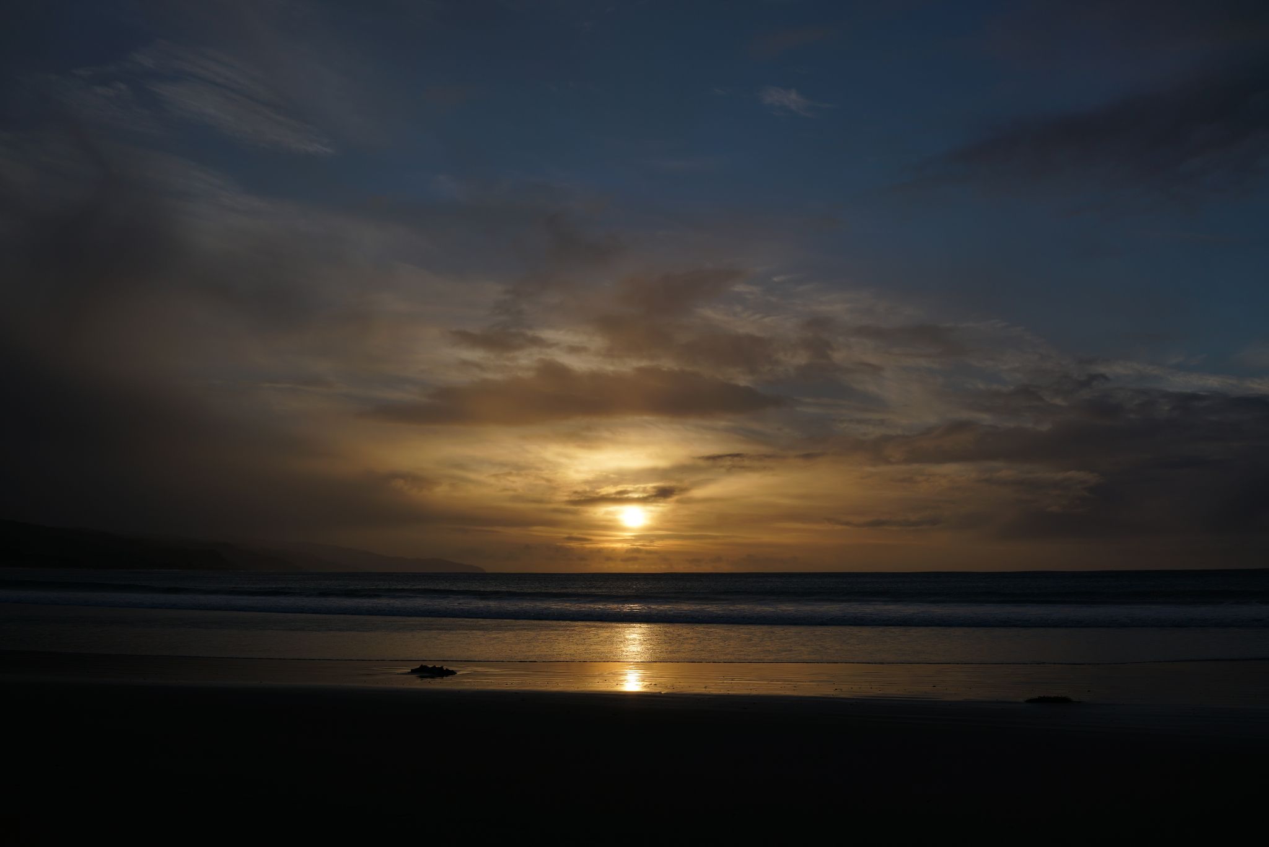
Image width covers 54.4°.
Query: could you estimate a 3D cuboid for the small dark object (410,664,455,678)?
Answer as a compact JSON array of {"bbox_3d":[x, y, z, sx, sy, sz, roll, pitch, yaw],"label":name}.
[{"bbox_3d":[-3.263,4.012,20.000,0.750,0.180,0.500,1,-7,-6],"label":"small dark object"}]

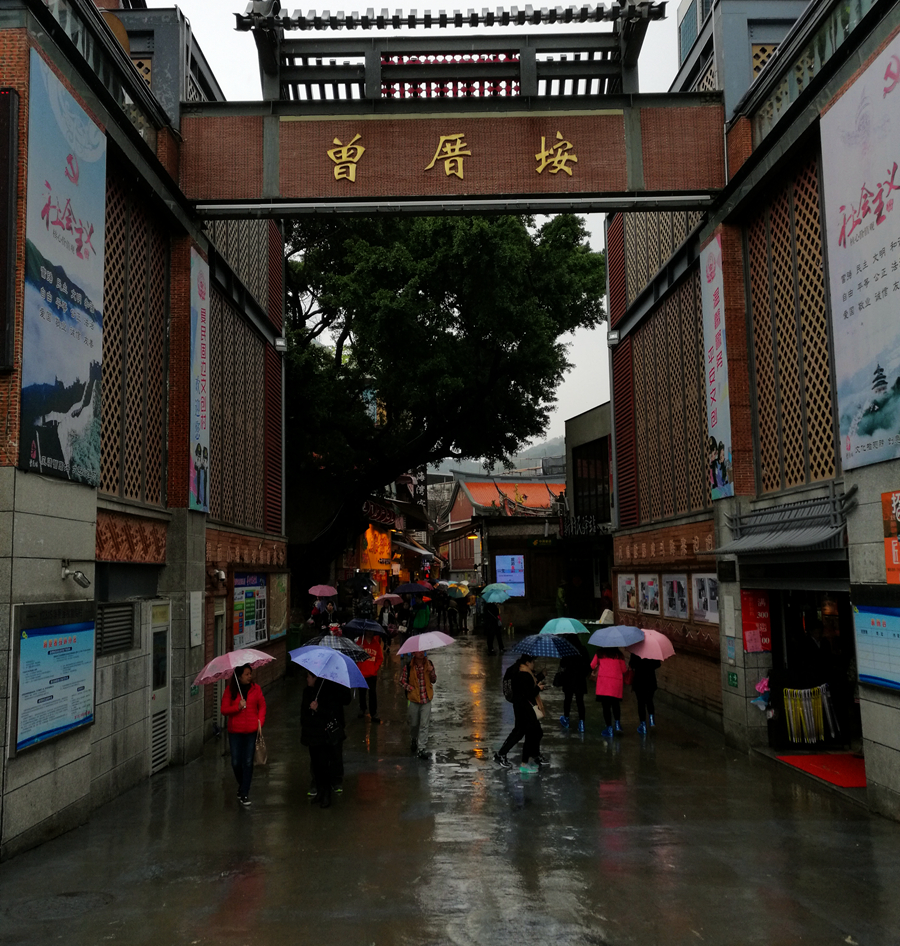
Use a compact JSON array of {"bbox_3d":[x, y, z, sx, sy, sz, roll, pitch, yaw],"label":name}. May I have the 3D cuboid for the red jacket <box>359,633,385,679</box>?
[{"bbox_3d":[-1.515,3.475,17.726,0.520,0.770,0.350,-1,-6,-6],"label":"red jacket"}]

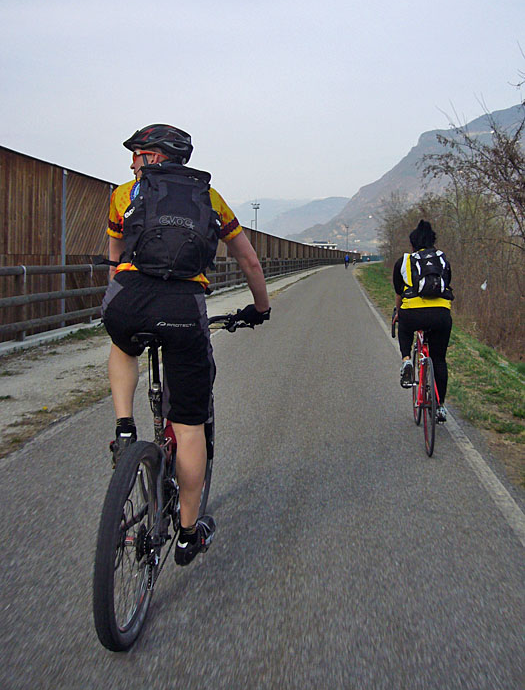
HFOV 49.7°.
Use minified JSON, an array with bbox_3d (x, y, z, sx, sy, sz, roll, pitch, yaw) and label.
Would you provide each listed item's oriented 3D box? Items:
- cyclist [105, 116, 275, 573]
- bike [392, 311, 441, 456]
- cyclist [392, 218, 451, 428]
[{"bbox_3d":[-0.365,-0.030,2.430,0.680,1.710,0.900,1,7,9],"label":"cyclist"},{"bbox_3d":[1.215,0.225,4.280,0.450,0.960,1.640,1,7,10],"label":"bike"},{"bbox_3d":[1.210,-0.170,4.250,0.480,1.520,0.880,1,7,10],"label":"cyclist"}]

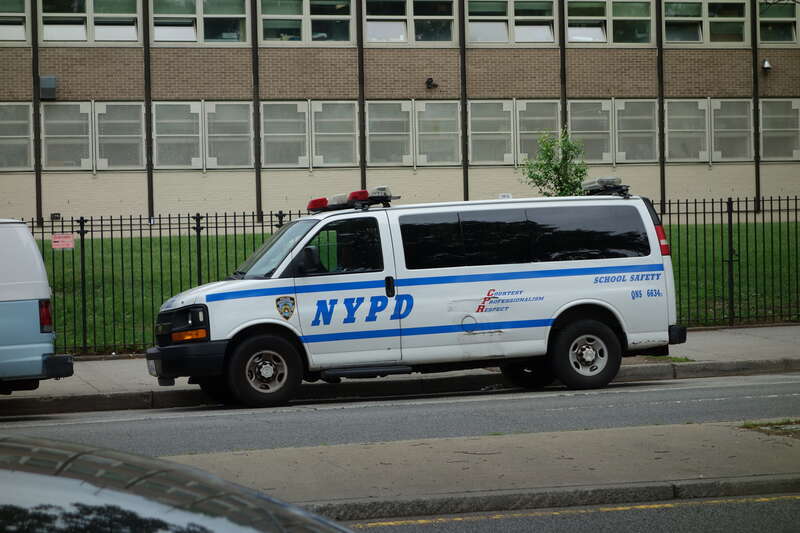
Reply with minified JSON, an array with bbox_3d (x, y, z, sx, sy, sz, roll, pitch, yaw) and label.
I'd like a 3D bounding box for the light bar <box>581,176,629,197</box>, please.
[{"bbox_3d":[2.236,-0.871,24.266,0.260,0.180,1.050,-2,-1,-16],"label":"light bar"}]

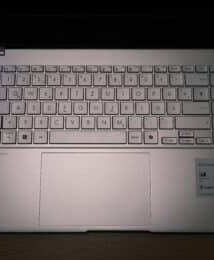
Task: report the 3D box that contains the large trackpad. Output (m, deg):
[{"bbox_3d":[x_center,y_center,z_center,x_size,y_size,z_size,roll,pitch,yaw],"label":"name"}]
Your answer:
[{"bbox_3d":[-0.014,0.070,0.476,0.131,0.003,0.086,0,79,0],"label":"large trackpad"}]

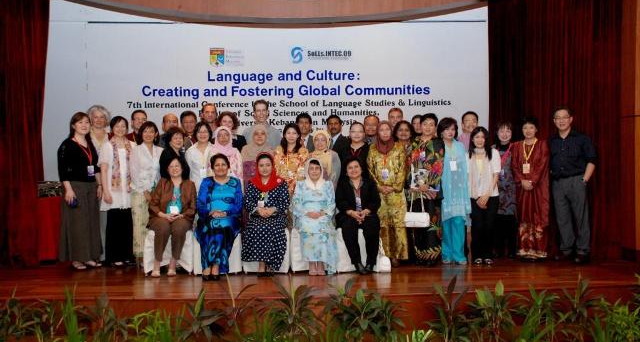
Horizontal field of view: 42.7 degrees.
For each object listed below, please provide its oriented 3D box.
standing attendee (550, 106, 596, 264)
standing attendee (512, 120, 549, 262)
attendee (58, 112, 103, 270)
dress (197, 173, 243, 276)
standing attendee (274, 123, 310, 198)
[{"bbox_3d":[2.849,0.158,9.200,0.530,1.740,0.320,0,0,21],"label":"standing attendee"},{"bbox_3d":[2.417,0.212,9.400,0.440,1.630,0.310,0,0,14],"label":"standing attendee"},{"bbox_3d":[-2.584,0.205,8.829,0.480,1.682,0.320,-1,1,-24],"label":"attendee"},{"bbox_3d":[-1.003,0.530,8.170,0.470,0.970,0.700,0,0,1],"label":"dress"},{"bbox_3d":[-0.318,0.247,9.120,0.430,1.540,0.280,-1,1,-3],"label":"standing attendee"}]

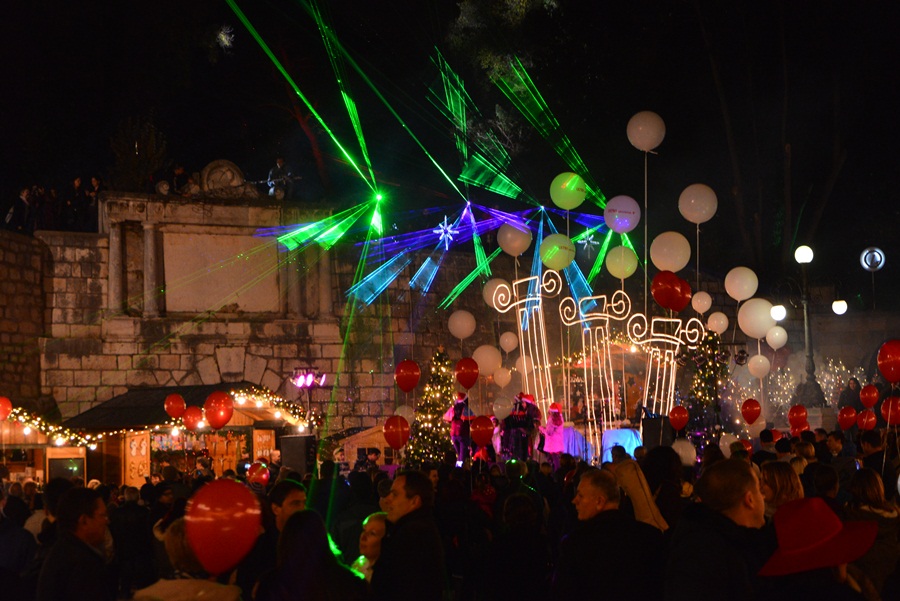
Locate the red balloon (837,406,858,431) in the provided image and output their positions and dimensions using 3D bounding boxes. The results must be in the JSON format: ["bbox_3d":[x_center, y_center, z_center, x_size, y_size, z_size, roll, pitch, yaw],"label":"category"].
[{"bbox_3d":[5.704,1.692,20.800,0.270,0.340,0.270,-2,-6,0],"label":"red balloon"}]

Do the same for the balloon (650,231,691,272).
[{"bbox_3d":[3.196,-0.702,21.000,0.580,0.620,0.580,-2,-6,0],"label":"balloon"}]

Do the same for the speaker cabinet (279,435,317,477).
[{"bbox_3d":[-2.752,2.928,26.187,0.520,1.000,0.500,-3,-6,16],"label":"speaker cabinet"}]

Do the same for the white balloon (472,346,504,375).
[{"bbox_3d":[0.685,1.102,26.500,0.540,0.580,0.540,-2,-6,0],"label":"white balloon"}]

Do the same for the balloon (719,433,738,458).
[{"bbox_3d":[3.847,2.020,20.000,0.280,0.340,0.280,-2,-6,0],"label":"balloon"}]

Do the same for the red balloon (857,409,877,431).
[{"bbox_3d":[5.972,1.706,20.800,0.270,0.320,0.270,-2,-6,0],"label":"red balloon"}]

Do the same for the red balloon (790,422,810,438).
[{"bbox_3d":[5.074,1.918,21.000,0.280,0.340,0.280,-2,-6,0],"label":"red balloon"}]

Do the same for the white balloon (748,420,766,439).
[{"bbox_3d":[4.664,1.926,22.000,0.290,0.330,0.290,-2,-6,0],"label":"white balloon"}]

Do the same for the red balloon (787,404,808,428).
[{"bbox_3d":[4.939,1.654,20.600,0.270,0.335,0.270,-2,-6,0],"label":"red balloon"}]

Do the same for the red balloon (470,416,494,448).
[{"bbox_3d":[0.401,1.617,17.900,0.280,0.370,0.280,-2,-6,0],"label":"red balloon"}]

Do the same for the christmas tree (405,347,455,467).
[{"bbox_3d":[-0.256,2.237,27.500,1.300,2.750,1.300,-2,-6,0],"label":"christmas tree"}]

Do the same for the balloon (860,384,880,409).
[{"bbox_3d":[5.969,1.363,20.600,0.280,0.345,0.280,-2,-6,0],"label":"balloon"}]

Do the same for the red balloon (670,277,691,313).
[{"bbox_3d":[2.366,-0.057,15.000,0.285,0.350,0.285,-1,-6,0],"label":"red balloon"}]

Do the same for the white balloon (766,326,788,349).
[{"bbox_3d":[4.335,0.510,19.200,0.280,0.310,0.280,-1,-6,0],"label":"white balloon"}]

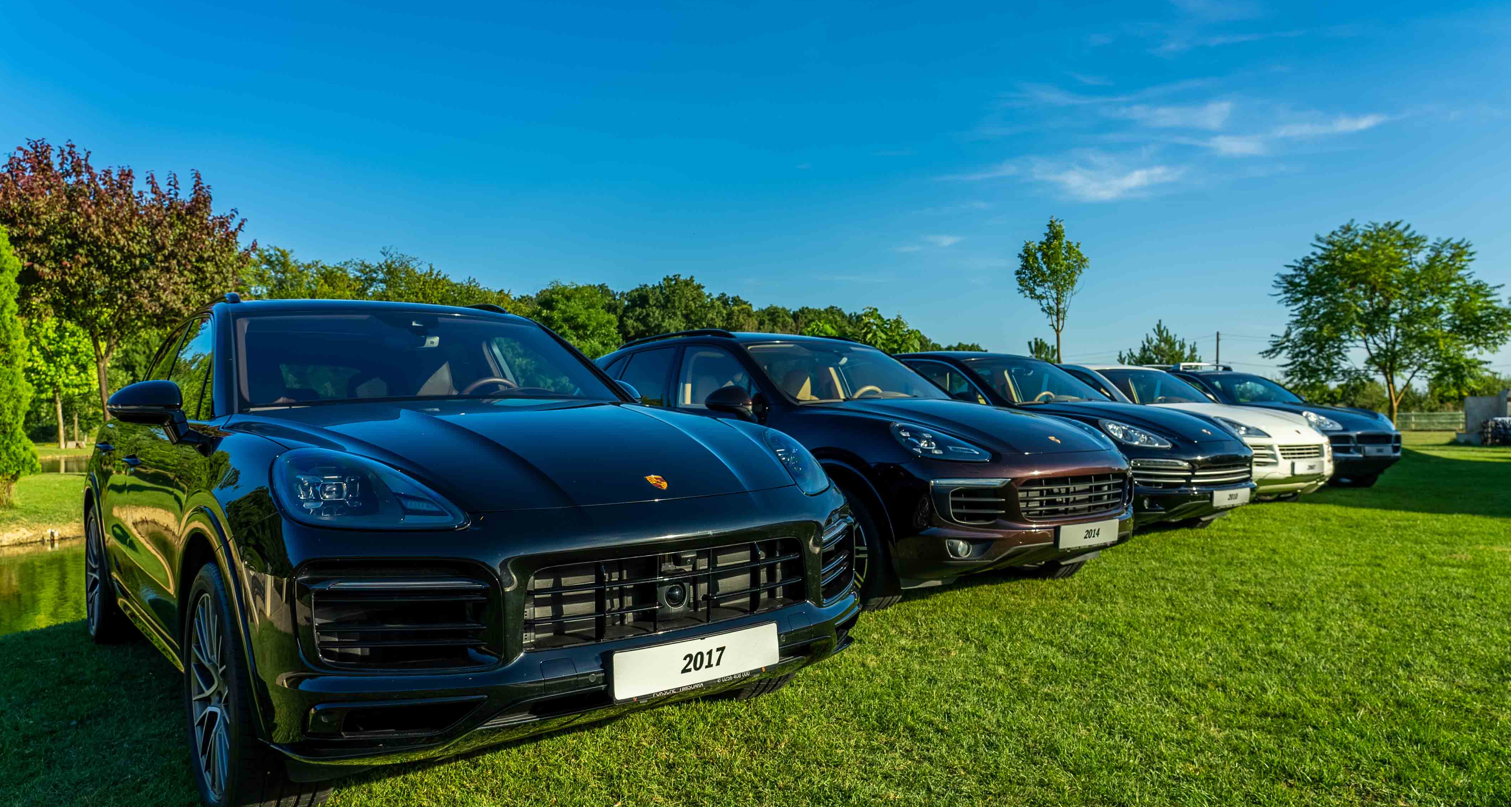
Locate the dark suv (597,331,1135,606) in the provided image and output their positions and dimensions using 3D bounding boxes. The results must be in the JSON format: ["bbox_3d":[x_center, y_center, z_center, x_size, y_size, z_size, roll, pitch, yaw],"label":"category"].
[{"bbox_3d":[0.275,0.320,7.219,2.030,1.700,4.865,0,-1,-37],"label":"dark suv"}]

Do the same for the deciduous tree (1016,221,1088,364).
[{"bbox_3d":[8.290,-1.950,27.971,2.050,6.430,2.050,-1,-1,0],"label":"deciduous tree"}]

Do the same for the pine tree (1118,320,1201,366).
[{"bbox_3d":[12.862,-0.709,31.982,2.900,3.900,2.900,-1,-1,0],"label":"pine tree"}]

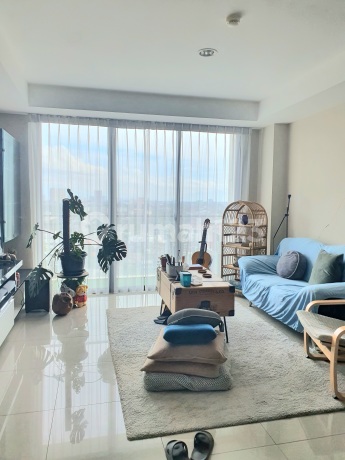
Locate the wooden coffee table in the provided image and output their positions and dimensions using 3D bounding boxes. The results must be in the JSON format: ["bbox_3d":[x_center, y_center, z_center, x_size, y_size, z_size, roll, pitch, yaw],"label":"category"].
[{"bbox_3d":[0.197,0.751,3.624,0.550,0.540,1.020,0,4,-12],"label":"wooden coffee table"}]

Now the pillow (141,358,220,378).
[{"bbox_3d":[0.072,0.949,2.635,0.540,0.120,0.540,1,4,4],"label":"pillow"}]

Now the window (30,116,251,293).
[{"bbox_3d":[-0.357,-0.309,4.950,3.141,2.425,0.150,-1,5,-13],"label":"window"}]

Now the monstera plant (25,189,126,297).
[{"bbox_3d":[-1.161,0.122,4.313,1.190,1.240,0.900,-1,5,-13],"label":"monstera plant"}]

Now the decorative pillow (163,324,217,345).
[{"bbox_3d":[0.134,0.770,2.630,0.400,0.120,0.220,1,4,2],"label":"decorative pillow"}]

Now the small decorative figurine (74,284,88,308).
[{"bbox_3d":[-1.165,0.831,4.400,0.180,0.270,0.170,0,4,-15],"label":"small decorative figurine"}]

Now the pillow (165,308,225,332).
[{"bbox_3d":[0.195,0.746,2.910,0.460,0.140,0.330,1,4,2],"label":"pillow"}]

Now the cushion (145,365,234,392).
[{"bbox_3d":[0.125,1.028,2.670,0.600,0.125,0.580,1,4,2],"label":"cushion"}]

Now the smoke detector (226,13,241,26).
[{"bbox_3d":[0.470,-1.619,2.664,0.108,0.050,0.108,1,4,0],"label":"smoke detector"}]

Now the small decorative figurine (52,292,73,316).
[{"bbox_3d":[-1.295,0.858,4.070,0.225,0.262,0.220,-2,5,-35],"label":"small decorative figurine"}]

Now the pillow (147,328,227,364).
[{"bbox_3d":[0.138,0.856,2.690,0.550,0.130,0.550,1,4,6],"label":"pillow"}]

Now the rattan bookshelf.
[{"bbox_3d":[1.044,0.259,5.011,0.340,1.340,0.560,-4,6,-43],"label":"rattan bookshelf"}]

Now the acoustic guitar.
[{"bbox_3d":[0.436,0.302,4.970,0.370,0.970,0.110,7,-8,23],"label":"acoustic guitar"}]

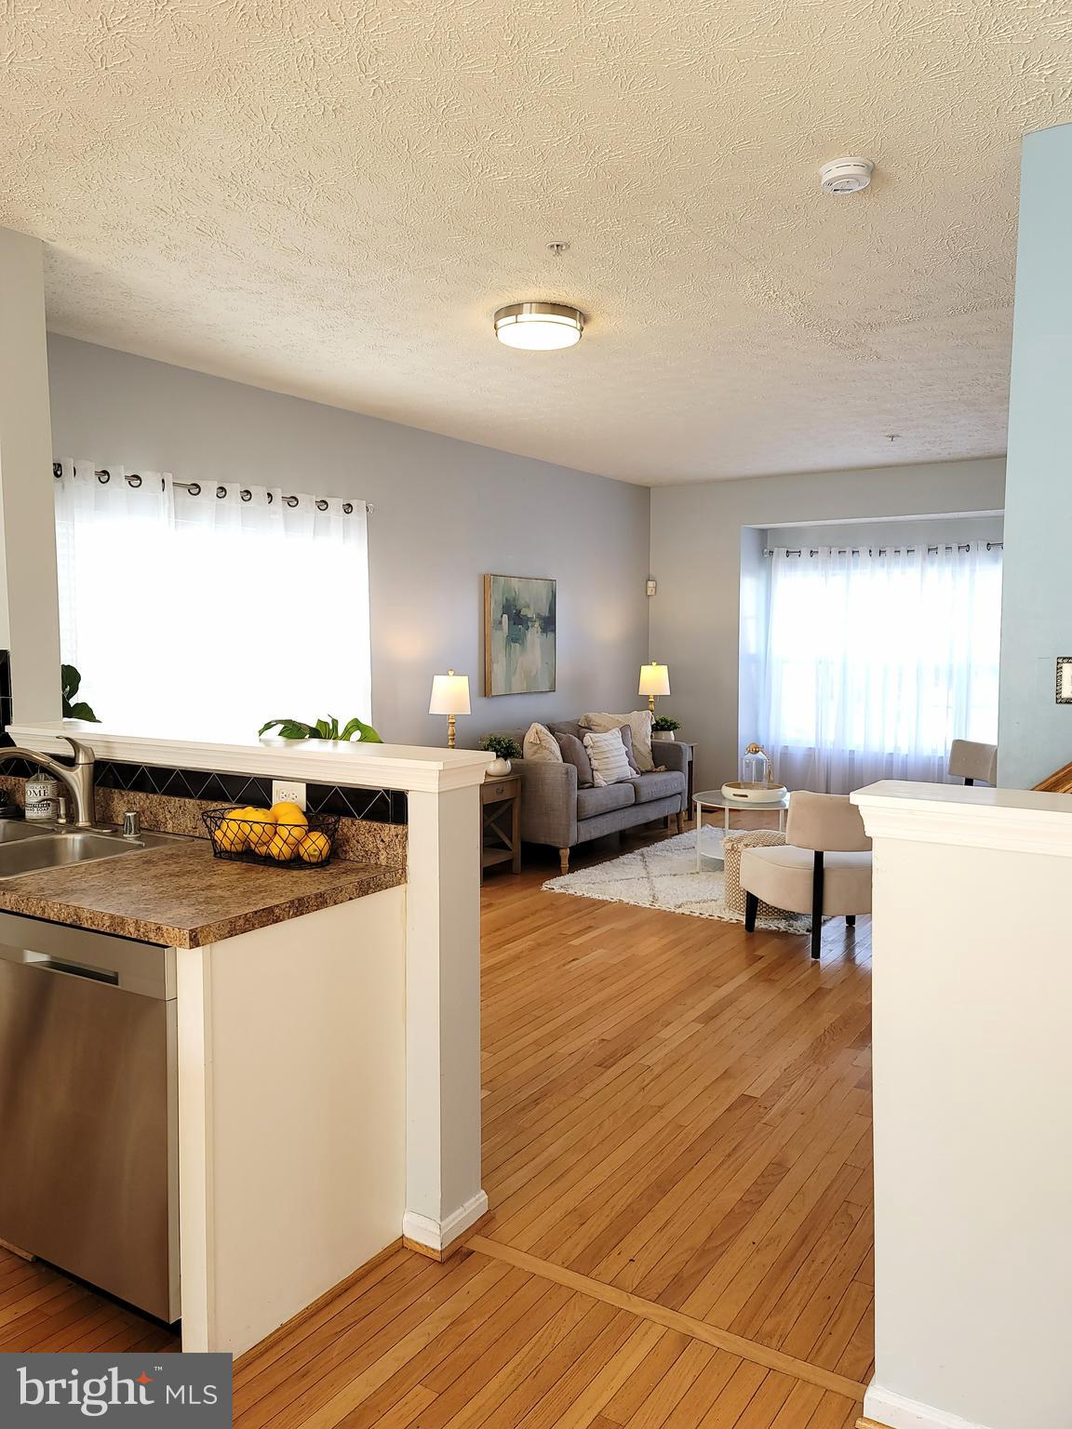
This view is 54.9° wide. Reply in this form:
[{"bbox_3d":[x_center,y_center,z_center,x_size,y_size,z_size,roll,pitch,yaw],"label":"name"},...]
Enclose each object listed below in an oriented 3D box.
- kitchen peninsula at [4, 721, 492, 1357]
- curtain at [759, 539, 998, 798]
[{"bbox_3d":[-1.037,0.683,2.731,1.770,1.200,0.820,3,5,33],"label":"kitchen peninsula"},{"bbox_3d":[2.830,-0.333,8.300,2.050,2.020,0.150,3,5,33],"label":"curtain"}]

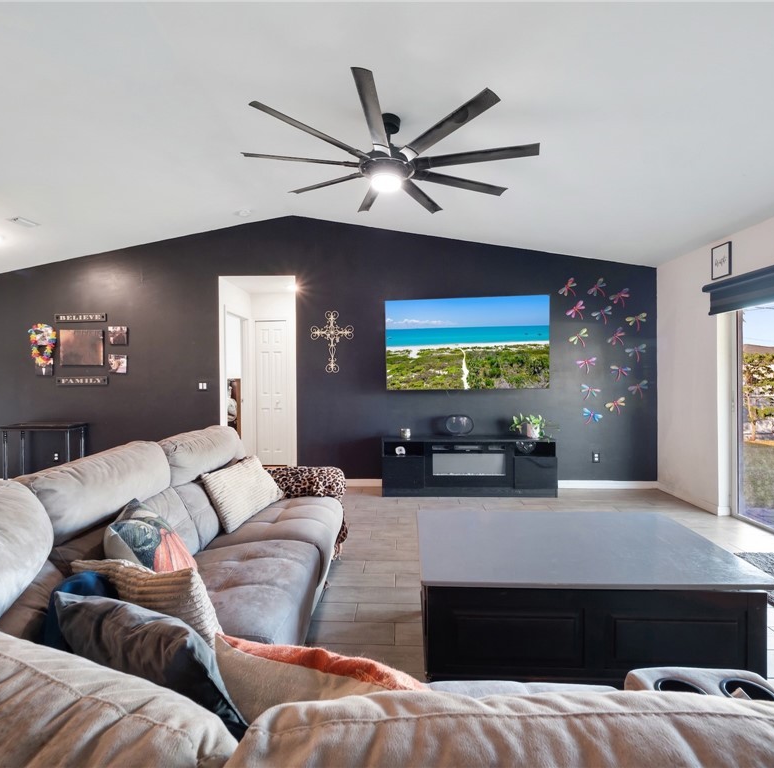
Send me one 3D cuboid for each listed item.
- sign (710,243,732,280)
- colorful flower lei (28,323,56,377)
[{"bbox_3d":[2.942,-1.079,3.636,0.024,0.285,0.205,0,1,1],"label":"sign"},{"bbox_3d":[-3.840,-0.381,4.609,0.306,0.590,0.050,0,1,1],"label":"colorful flower lei"}]

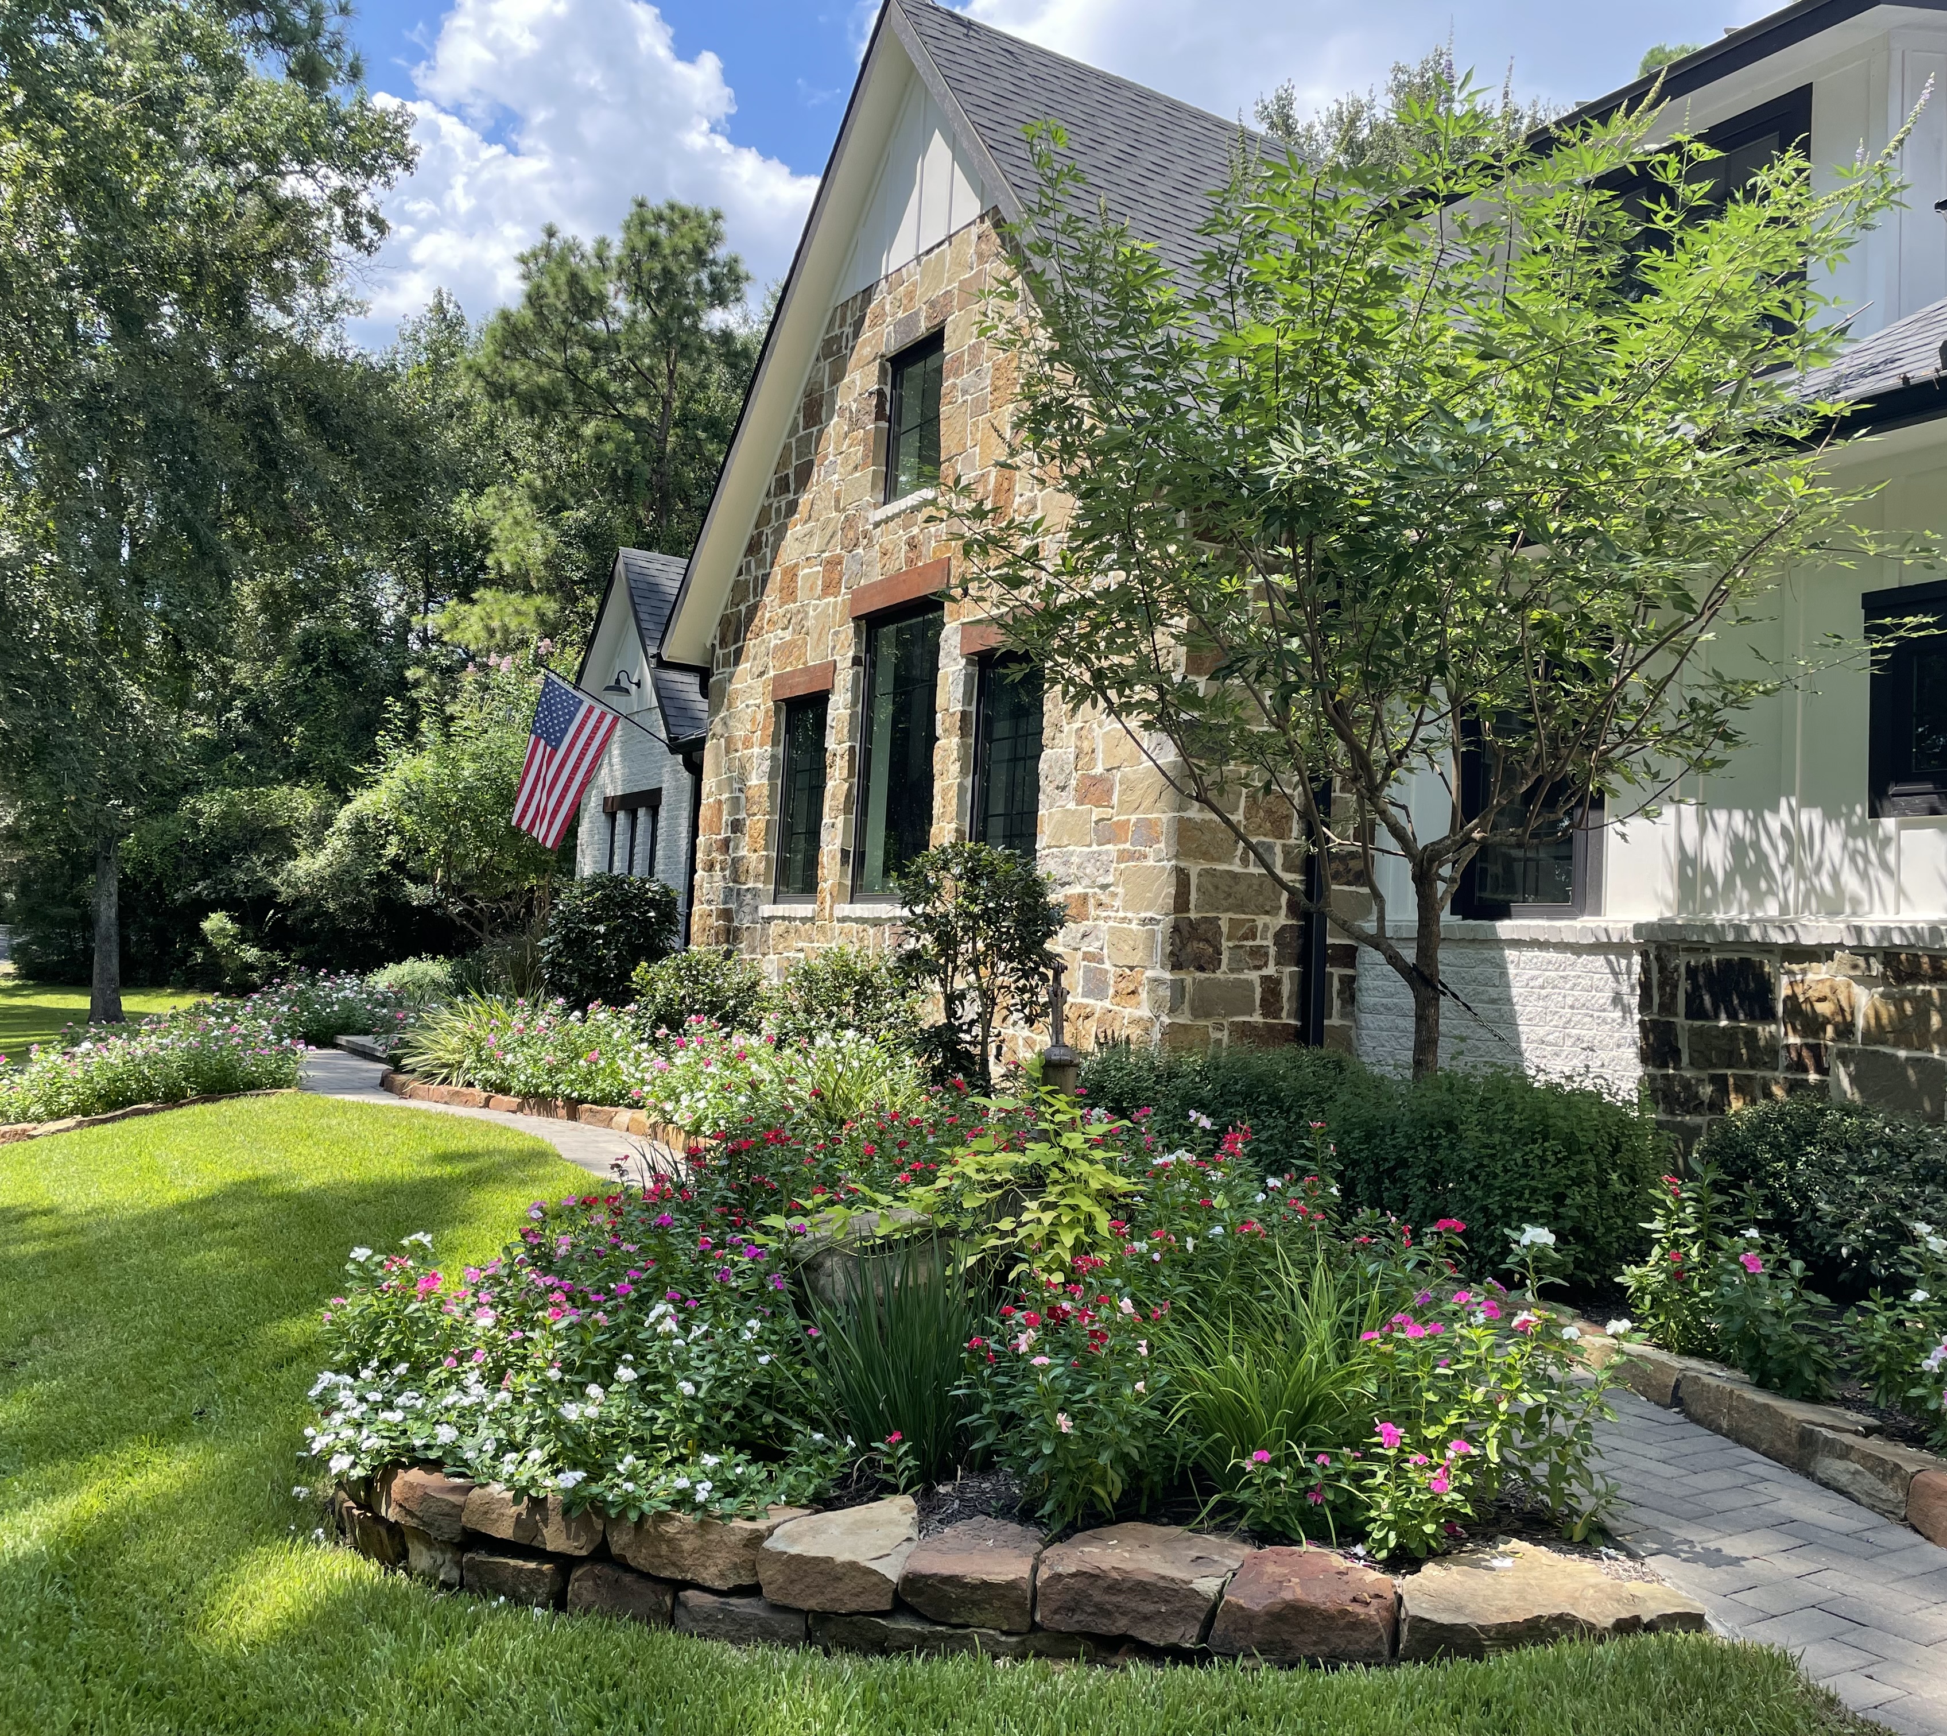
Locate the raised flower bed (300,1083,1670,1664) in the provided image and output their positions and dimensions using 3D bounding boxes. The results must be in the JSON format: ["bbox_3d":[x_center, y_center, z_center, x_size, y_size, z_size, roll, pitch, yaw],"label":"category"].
[{"bbox_3d":[0.052,0.892,4.001,2.550,0.820,2.600,3,-4,0],"label":"raised flower bed"}]

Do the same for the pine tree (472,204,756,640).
[{"bbox_3d":[-6.433,-4.617,31.000,6.200,14.478,6.000,3,-4,0],"label":"pine tree"}]

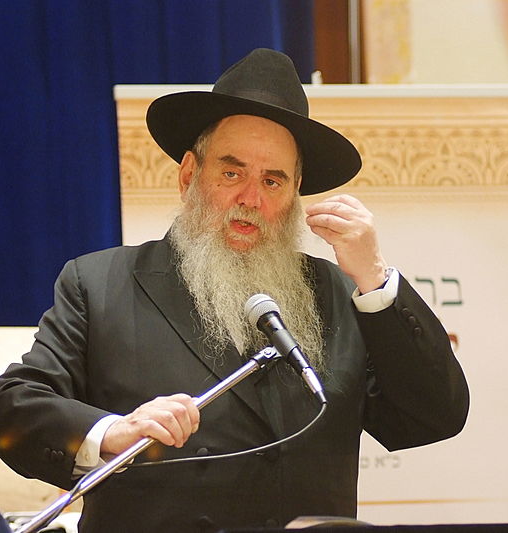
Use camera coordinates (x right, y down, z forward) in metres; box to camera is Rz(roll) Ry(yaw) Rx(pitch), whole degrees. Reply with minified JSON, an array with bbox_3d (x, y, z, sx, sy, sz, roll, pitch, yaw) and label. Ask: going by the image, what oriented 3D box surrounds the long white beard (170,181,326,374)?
[{"bbox_3d":[-0.009,0.019,5.180,0.225,0.310,0.170,-6,-2,-11],"label":"long white beard"}]

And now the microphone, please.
[{"bbox_3d":[0.055,0.127,5.050,0.053,0.218,0.053,-34,-29,0],"label":"microphone"}]

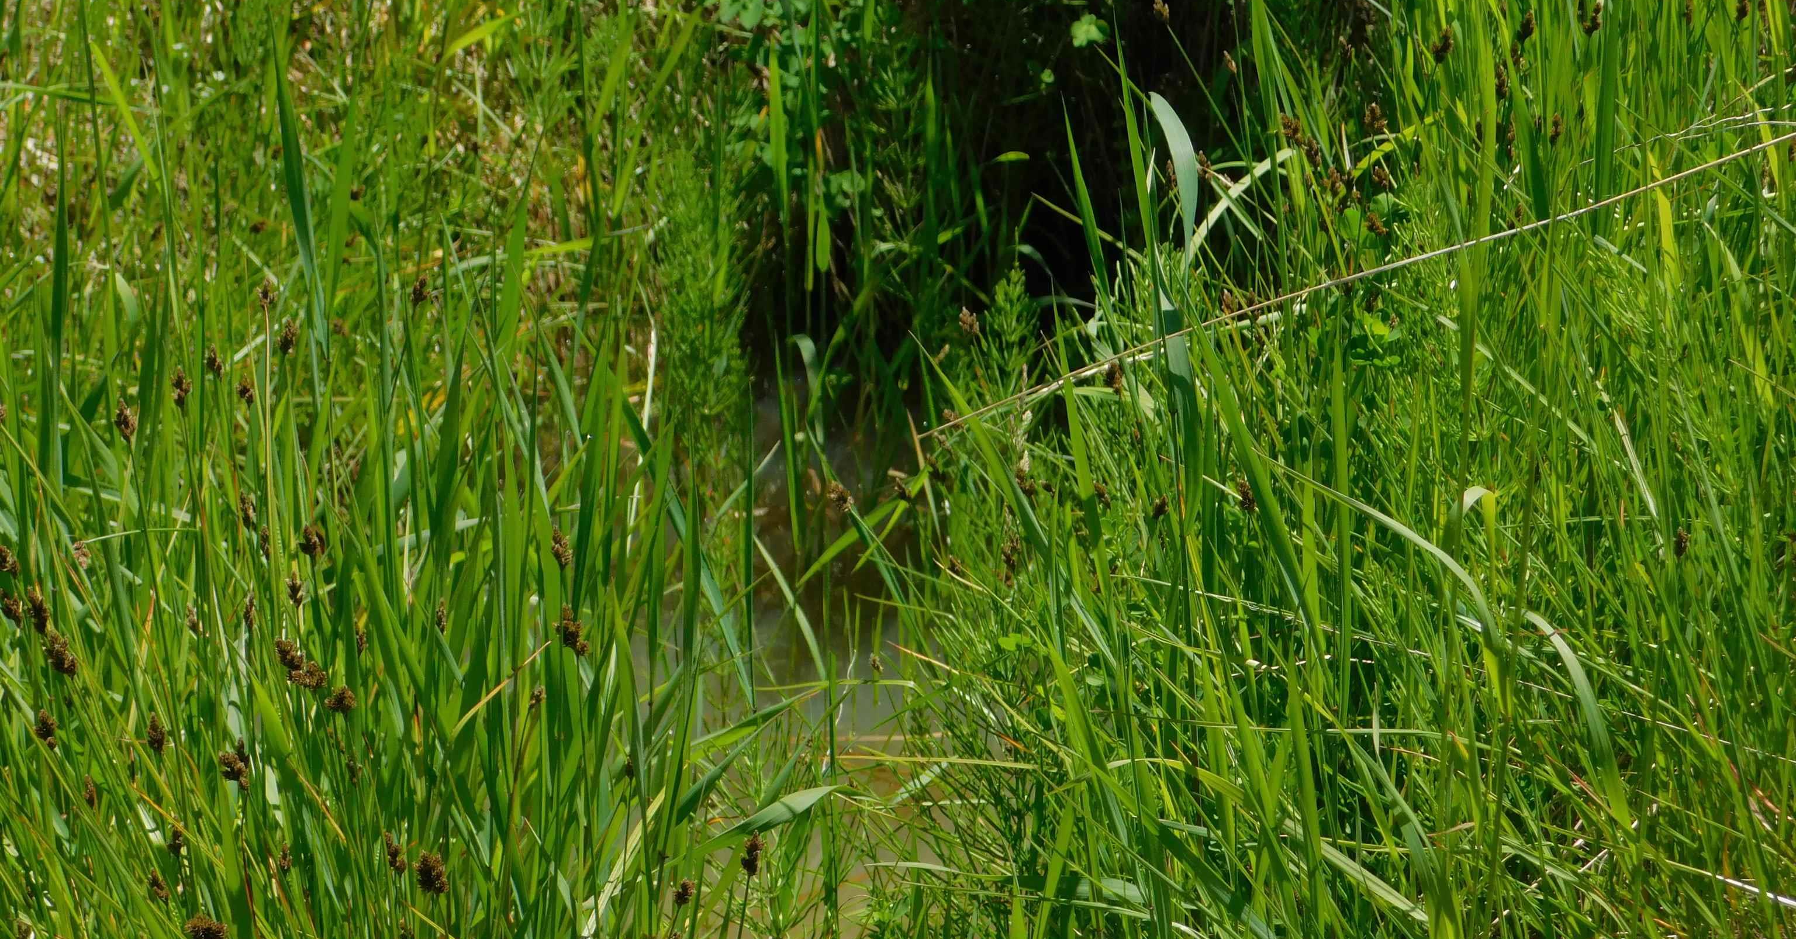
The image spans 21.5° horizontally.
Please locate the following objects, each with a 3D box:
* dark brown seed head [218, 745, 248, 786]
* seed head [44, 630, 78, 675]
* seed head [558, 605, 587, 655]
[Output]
[{"bbox_3d":[-0.345,0.154,2.450,0.015,0.020,0.012,-7,20,0],"label":"dark brown seed head"},{"bbox_3d":[-0.452,0.099,2.550,0.014,0.023,0.012,-17,19,0],"label":"seed head"},{"bbox_3d":[-0.178,0.088,2.580,0.014,0.025,0.012,-12,20,0],"label":"seed head"}]

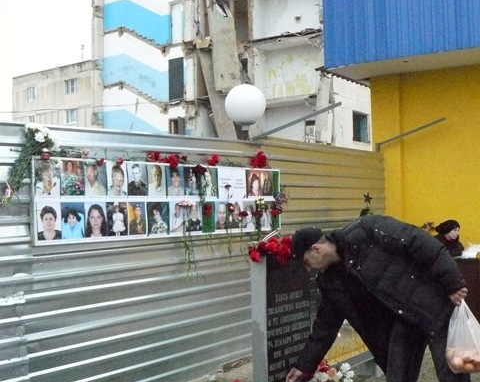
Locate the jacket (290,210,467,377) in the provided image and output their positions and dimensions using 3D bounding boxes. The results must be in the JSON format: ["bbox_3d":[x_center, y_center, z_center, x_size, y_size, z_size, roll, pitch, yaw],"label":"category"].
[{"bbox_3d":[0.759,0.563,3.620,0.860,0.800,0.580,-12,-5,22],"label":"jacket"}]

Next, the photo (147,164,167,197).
[{"bbox_3d":[-0.656,-0.085,5.281,0.010,0.259,0.197,-2,-1,39],"label":"photo"}]

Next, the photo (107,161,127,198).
[{"bbox_3d":[-0.915,-0.086,4.966,0.010,0.262,0.191,-2,-1,39],"label":"photo"}]

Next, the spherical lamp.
[{"bbox_3d":[0.054,-0.825,6.500,0.410,0.440,0.410,-1,-1,0],"label":"spherical lamp"}]

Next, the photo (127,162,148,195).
[{"bbox_3d":[-0.786,-0.087,5.122,0.010,0.259,0.205,-2,-1,39],"label":"photo"}]

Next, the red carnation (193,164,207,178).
[{"bbox_3d":[-0.341,-0.173,5.606,0.080,0.090,0.100,-2,-1,39],"label":"red carnation"}]

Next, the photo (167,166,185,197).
[{"bbox_3d":[-0.526,-0.080,5.441,0.010,0.258,0.208,-2,-1,39],"label":"photo"}]

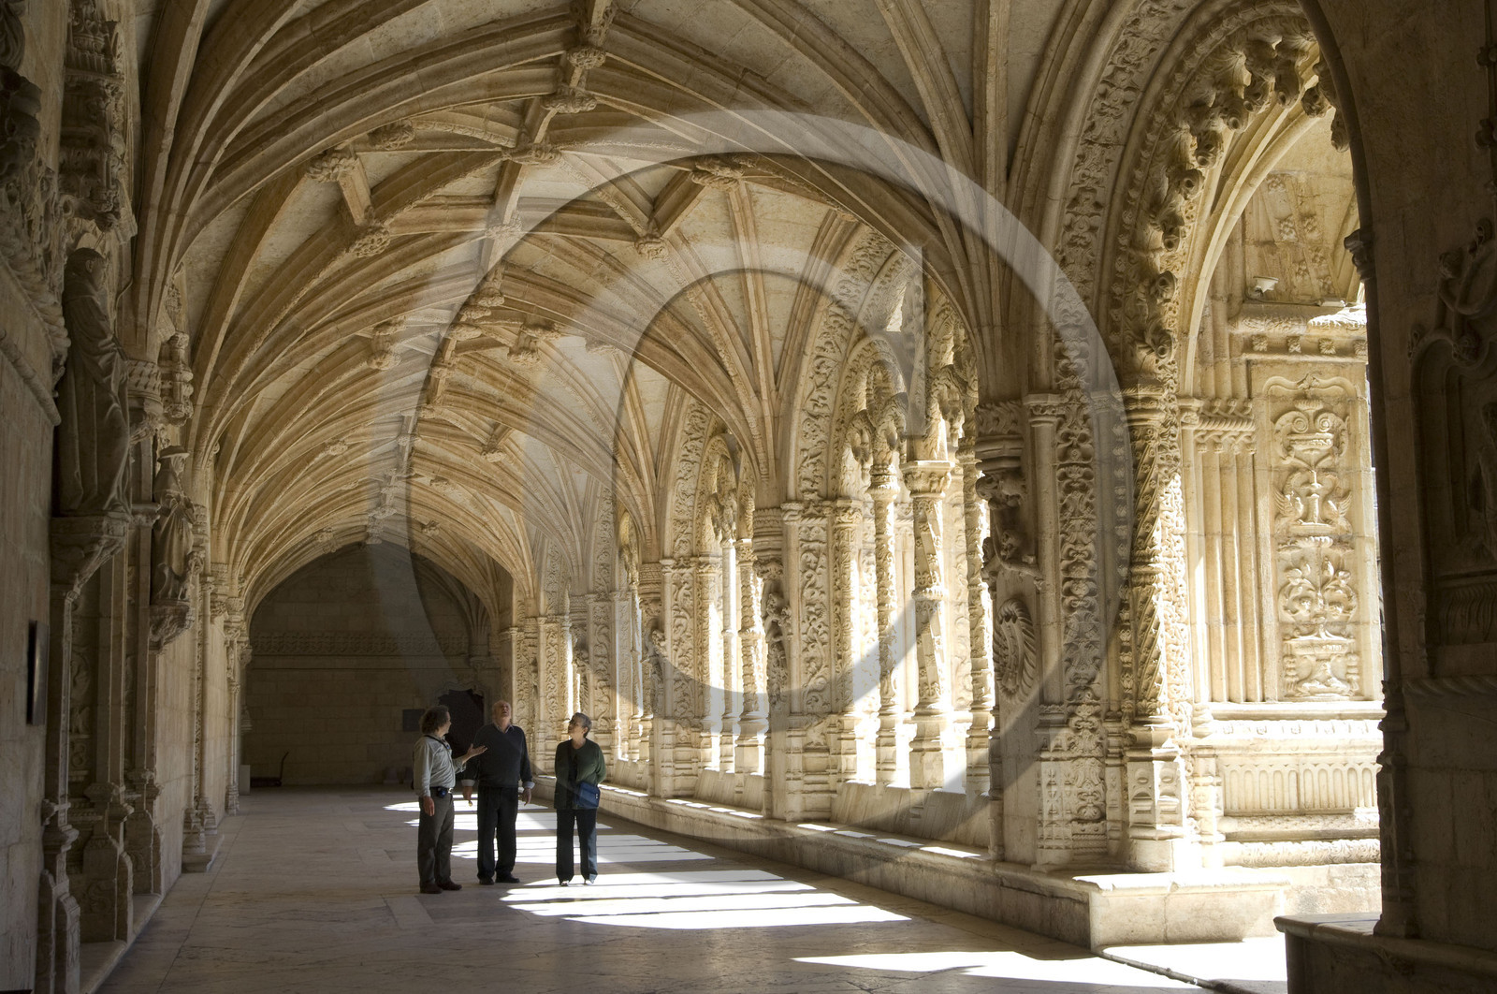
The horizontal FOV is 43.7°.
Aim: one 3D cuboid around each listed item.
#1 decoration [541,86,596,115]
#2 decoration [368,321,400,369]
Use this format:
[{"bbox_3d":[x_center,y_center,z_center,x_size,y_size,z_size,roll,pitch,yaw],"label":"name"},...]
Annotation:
[{"bbox_3d":[-1.457,-3.233,15.177,0.430,0.130,0.420,1,-7,-14],"label":"decoration"},{"bbox_3d":[-4.942,-2.040,25.307,0.385,0.556,0.456,1,-7,-14],"label":"decoration"}]

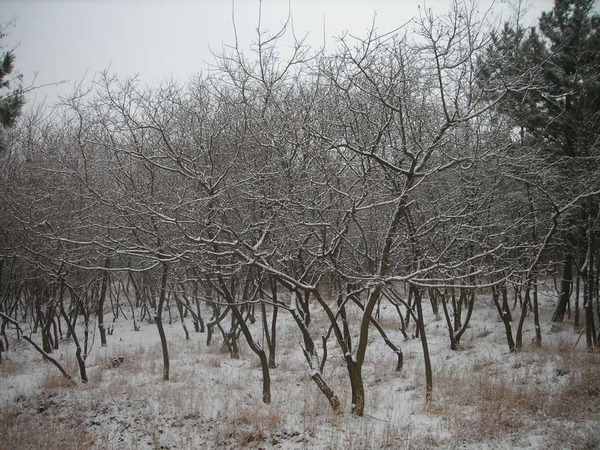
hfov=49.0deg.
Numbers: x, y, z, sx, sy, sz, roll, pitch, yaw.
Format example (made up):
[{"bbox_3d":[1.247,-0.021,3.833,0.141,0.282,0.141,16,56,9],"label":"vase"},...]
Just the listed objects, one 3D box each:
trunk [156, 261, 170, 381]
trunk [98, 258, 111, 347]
[{"bbox_3d":[-1.658,1.172,8.000,0.162,1.433,0.150,0,-2,0],"label":"trunk"},{"bbox_3d":[-3.146,1.247,10.600,0.183,1.416,0.170,0,-2,0],"label":"trunk"}]

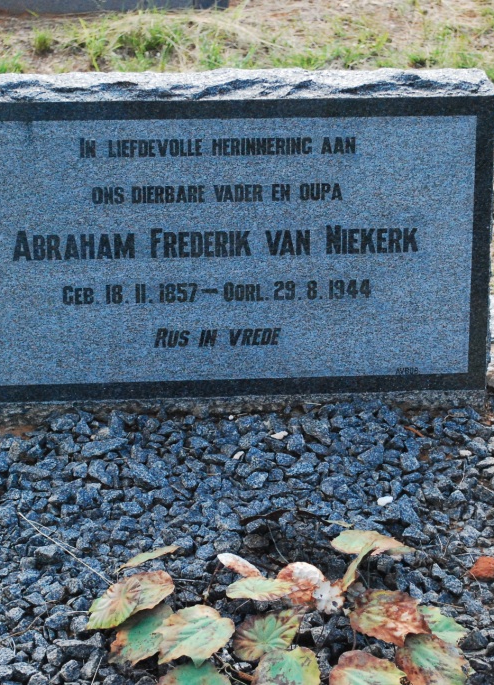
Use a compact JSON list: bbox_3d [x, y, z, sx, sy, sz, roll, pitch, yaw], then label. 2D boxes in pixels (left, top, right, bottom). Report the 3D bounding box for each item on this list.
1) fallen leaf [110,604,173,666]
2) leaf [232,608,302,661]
[{"bbox_3d":[-0.128,0.360,2.000,0.088,0.028,0.080,-9,33,-17],"label":"fallen leaf"},{"bbox_3d":[0.025,0.359,1.997,0.088,0.025,0.075,-6,32,-12],"label":"leaf"}]

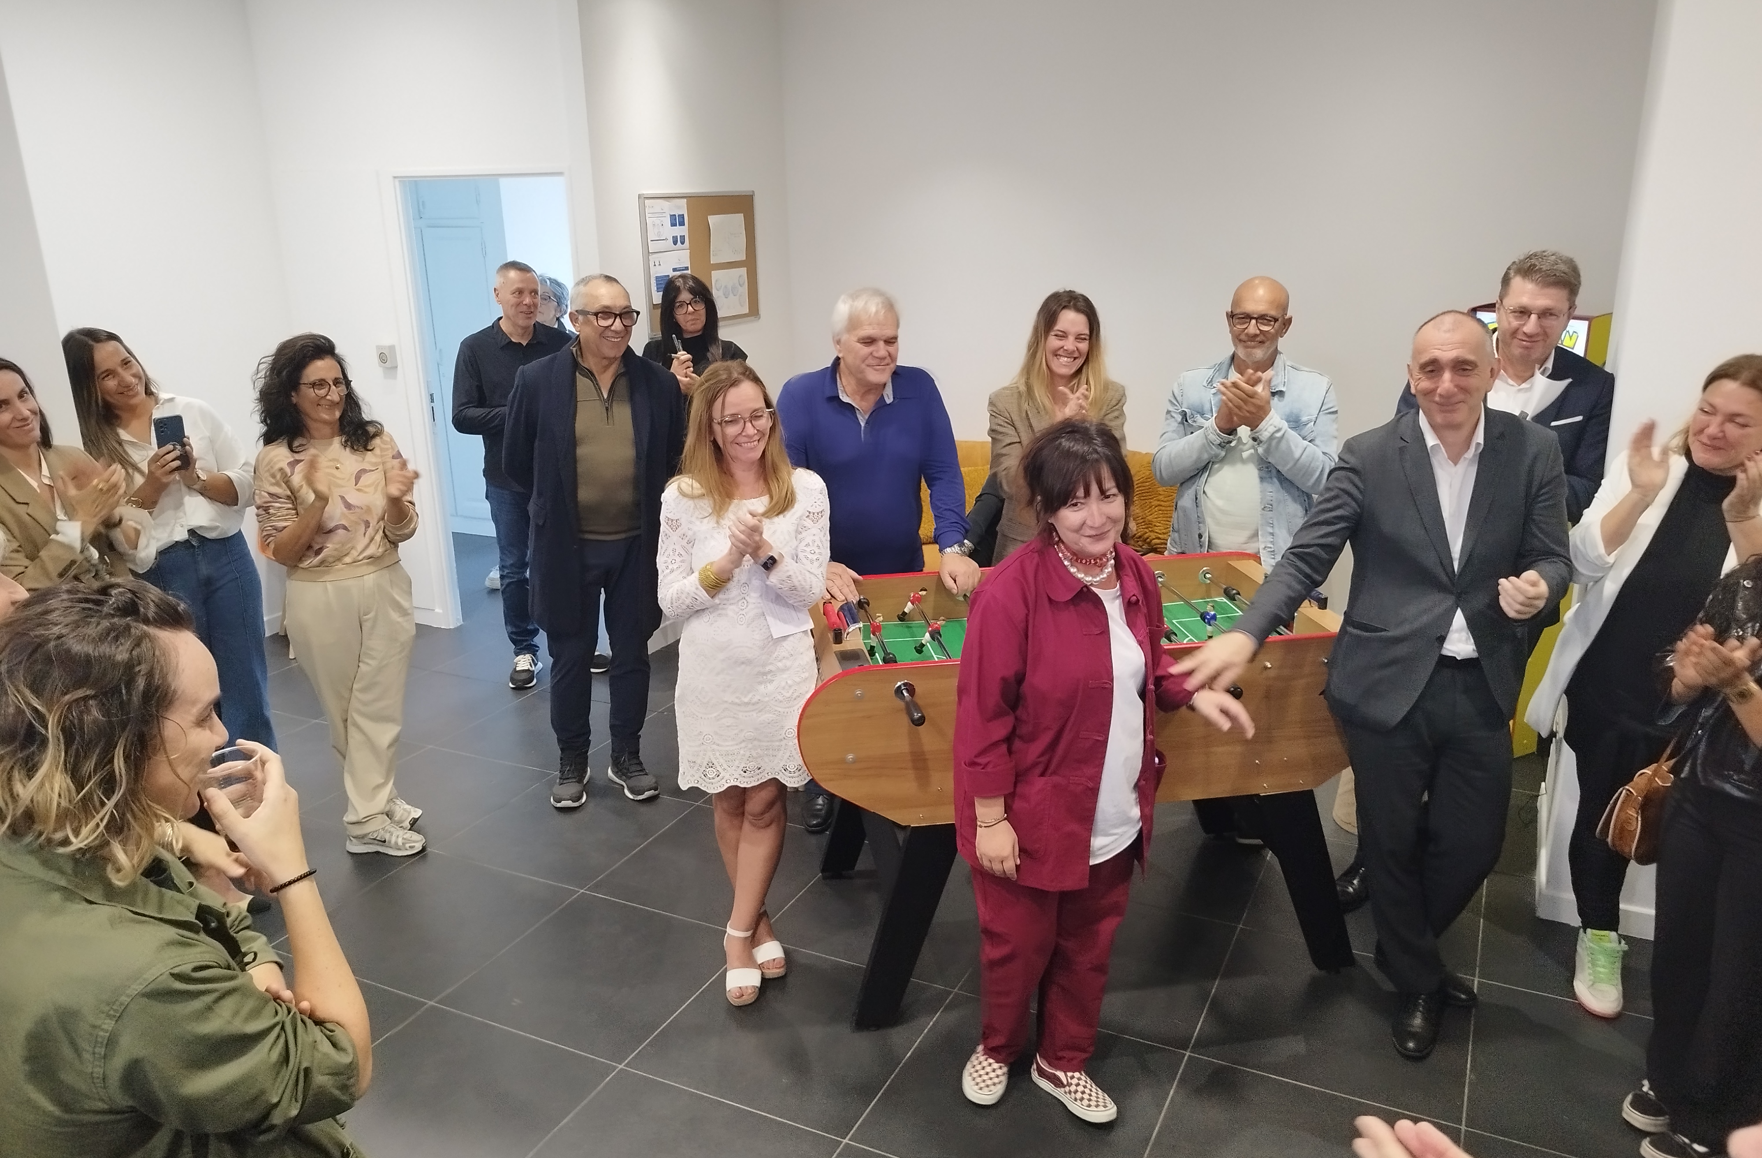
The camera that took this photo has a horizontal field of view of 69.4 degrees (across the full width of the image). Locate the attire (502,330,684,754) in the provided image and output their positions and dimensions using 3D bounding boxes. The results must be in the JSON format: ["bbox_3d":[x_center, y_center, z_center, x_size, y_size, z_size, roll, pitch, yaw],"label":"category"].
[{"bbox_3d":[-0.921,-0.054,4.221,0.570,1.465,0.360,-10,19,-26],"label":"attire"}]

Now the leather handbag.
[{"bbox_3d":[1.647,0.483,2.709,0.240,0.235,0.120,-7,18,-19],"label":"leather handbag"}]

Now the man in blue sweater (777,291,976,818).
[{"bbox_3d":[-0.015,0.002,3.816,0.580,1.715,0.520,-3,17,-4],"label":"man in blue sweater"}]

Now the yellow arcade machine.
[{"bbox_3d":[2.284,-0.194,4.577,0.560,1.550,0.480,-11,19,-29],"label":"yellow arcade machine"}]

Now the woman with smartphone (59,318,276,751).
[{"bbox_3d":[-2.161,0.065,3.904,0.580,1.630,0.480,-11,20,-30],"label":"woman with smartphone"}]

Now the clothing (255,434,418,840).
[{"bbox_3d":[-1.581,0.195,3.874,0.480,1.320,0.380,-15,22,-38],"label":"clothing"}]

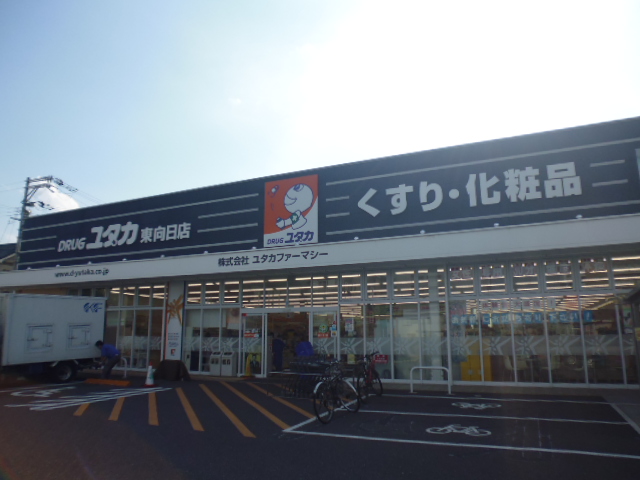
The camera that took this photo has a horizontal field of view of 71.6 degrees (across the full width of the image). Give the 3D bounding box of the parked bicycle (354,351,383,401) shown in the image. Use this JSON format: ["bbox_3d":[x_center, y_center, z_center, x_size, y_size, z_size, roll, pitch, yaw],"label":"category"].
[{"bbox_3d":[1.184,3.154,10.266,0.560,1.040,1.780,-5,-13,23],"label":"parked bicycle"}]

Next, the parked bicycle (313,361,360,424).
[{"bbox_3d":[0.324,2.734,8.141,0.560,1.020,1.800,-6,-13,27],"label":"parked bicycle"}]

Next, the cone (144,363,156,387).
[{"bbox_3d":[-4.906,3.881,12.917,0.380,0.690,0.380,-5,-13,23],"label":"cone"}]

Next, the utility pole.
[{"bbox_3d":[-18.529,1.445,28.065,2.100,11.700,0.600,-3,-12,11],"label":"utility pole"}]

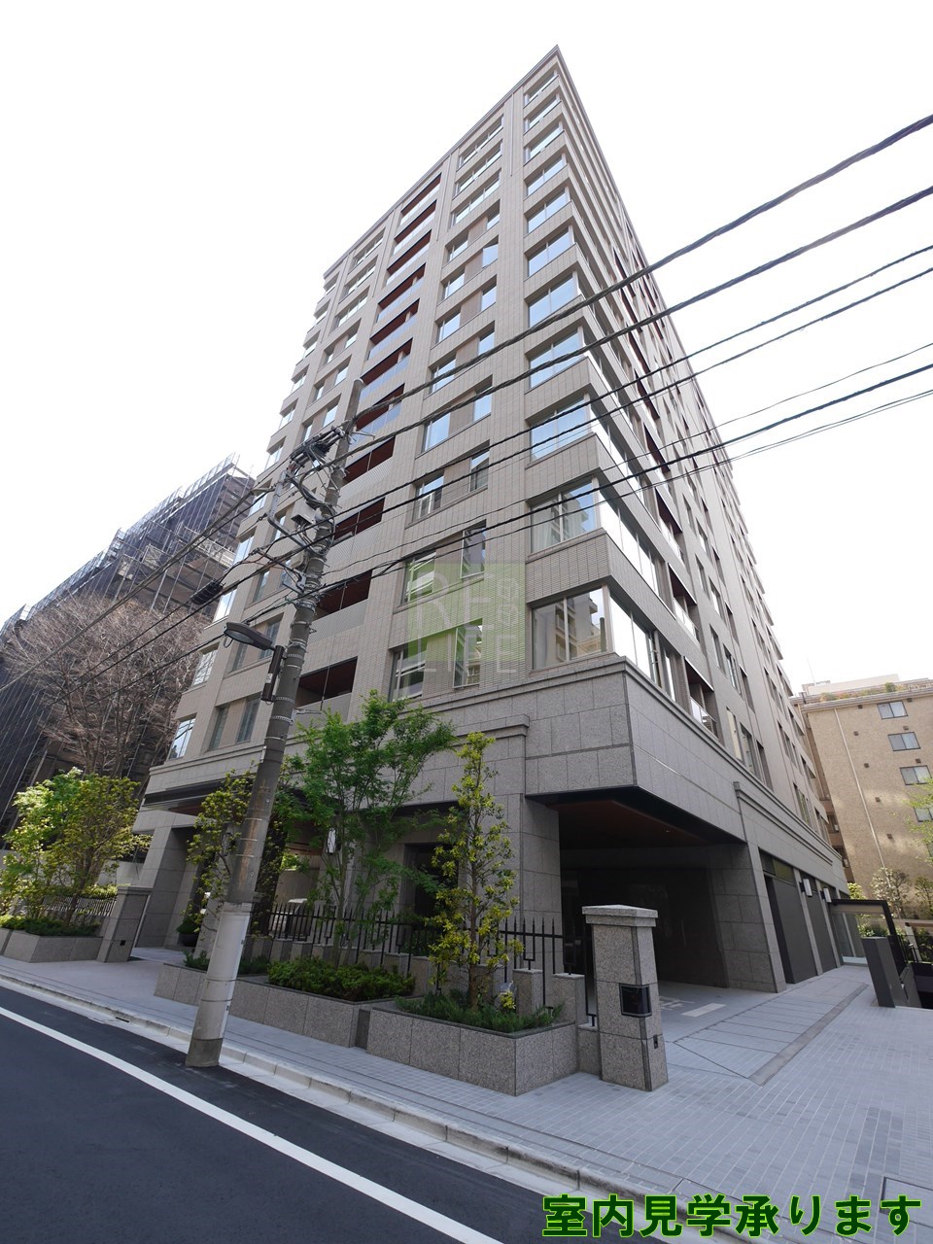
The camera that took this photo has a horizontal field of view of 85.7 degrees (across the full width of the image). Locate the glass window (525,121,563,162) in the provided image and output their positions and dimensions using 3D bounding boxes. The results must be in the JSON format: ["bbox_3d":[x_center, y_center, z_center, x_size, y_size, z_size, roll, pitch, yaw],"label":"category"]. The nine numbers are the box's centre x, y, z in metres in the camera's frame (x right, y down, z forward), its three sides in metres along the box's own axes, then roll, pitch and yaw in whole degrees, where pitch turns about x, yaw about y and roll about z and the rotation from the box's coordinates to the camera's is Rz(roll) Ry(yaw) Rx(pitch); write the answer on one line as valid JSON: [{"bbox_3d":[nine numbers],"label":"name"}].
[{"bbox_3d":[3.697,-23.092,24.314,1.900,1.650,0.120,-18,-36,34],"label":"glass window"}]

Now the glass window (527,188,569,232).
[{"bbox_3d":[3.346,-17.062,20.953,1.900,1.650,0.120,-18,-36,34],"label":"glass window"}]

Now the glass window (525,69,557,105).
[{"bbox_3d":[4.323,-30.495,28.974,2.066,2.148,0.140,-18,-36,34],"label":"glass window"}]

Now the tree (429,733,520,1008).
[{"bbox_3d":[0.173,3.281,7.103,1.200,3.500,1.200,3,-29,1],"label":"tree"}]

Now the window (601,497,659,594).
[{"bbox_3d":[4.495,-2.045,13.711,0.120,1.650,3.800,-18,-36,34],"label":"window"}]

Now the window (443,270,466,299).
[{"bbox_3d":[-0.575,-16.448,24.831,1.673,2.132,0.140,-18,-36,34],"label":"window"}]

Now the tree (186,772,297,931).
[{"bbox_3d":[-4.760,4.944,10.685,1.850,3.650,1.750,-18,-36,34],"label":"tree"}]

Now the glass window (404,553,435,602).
[{"bbox_3d":[-1.466,-1.437,16.320,1.130,1.616,0.130,-18,-36,34],"label":"glass window"}]

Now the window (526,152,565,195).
[{"bbox_3d":[3.718,-20.652,23.529,2.082,2.148,0.140,-18,-36,34],"label":"window"}]

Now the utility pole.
[{"bbox_3d":[-2.791,-0.262,8.823,0.400,12.300,0.400,-18,-36,34],"label":"utility pole"}]

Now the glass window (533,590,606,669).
[{"bbox_3d":[2.274,0.160,11.358,1.850,1.640,0.120,-18,-36,34],"label":"glass window"}]

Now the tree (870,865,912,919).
[{"bbox_3d":[29.705,19.579,35.191,2.300,4.400,2.300,-18,-36,34],"label":"tree"}]

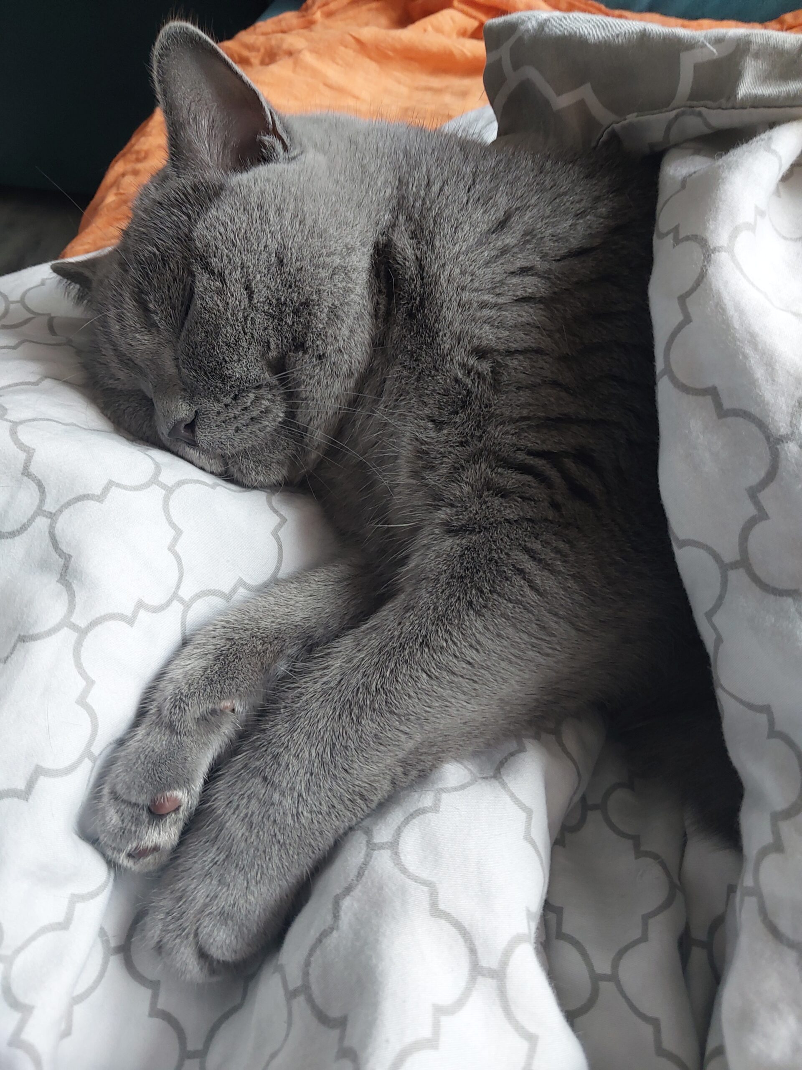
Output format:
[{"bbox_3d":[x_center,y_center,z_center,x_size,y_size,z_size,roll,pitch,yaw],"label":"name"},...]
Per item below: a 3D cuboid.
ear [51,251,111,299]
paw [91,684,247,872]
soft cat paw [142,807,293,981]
[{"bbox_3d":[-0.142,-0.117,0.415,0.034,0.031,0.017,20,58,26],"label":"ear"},{"bbox_3d":[-0.084,0.090,0.340,0.036,0.036,0.062,36,63,-20],"label":"paw"},{"bbox_3d":[-0.061,0.122,0.320,0.042,0.034,0.057,20,62,15],"label":"soft cat paw"}]

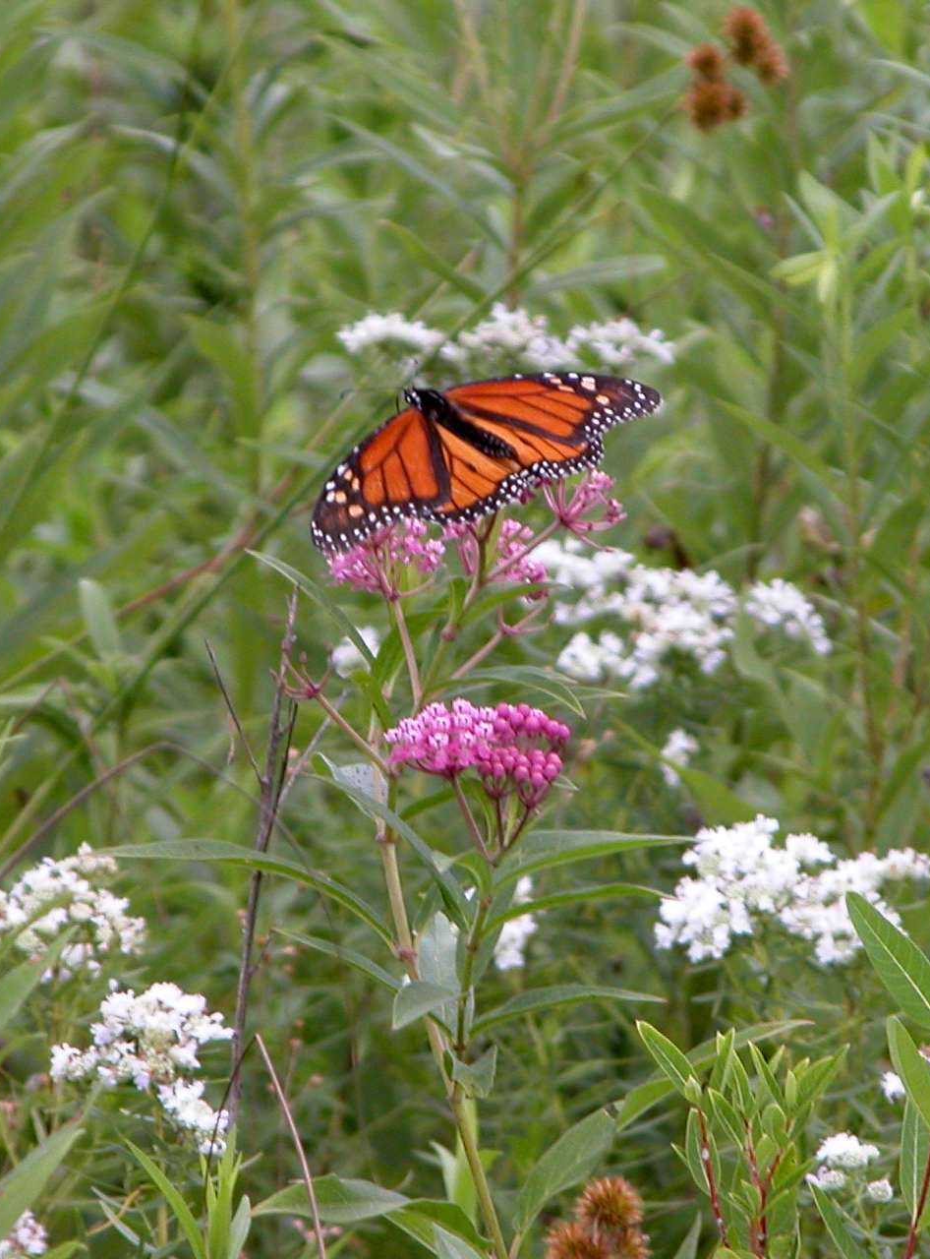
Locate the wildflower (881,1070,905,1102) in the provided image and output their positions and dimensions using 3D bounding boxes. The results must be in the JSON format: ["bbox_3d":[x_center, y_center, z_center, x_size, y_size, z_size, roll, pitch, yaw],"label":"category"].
[{"bbox_3d":[0.102,0.109,2.420,0.006,0.007,0.006,0,15,0],"label":"wildflower"}]

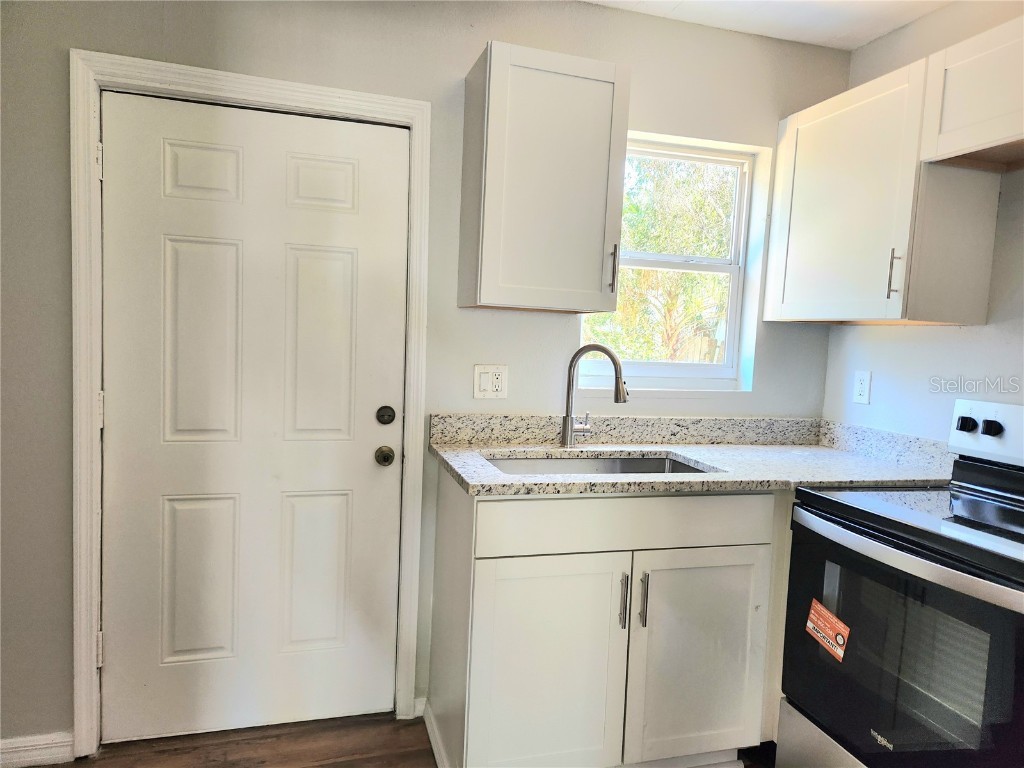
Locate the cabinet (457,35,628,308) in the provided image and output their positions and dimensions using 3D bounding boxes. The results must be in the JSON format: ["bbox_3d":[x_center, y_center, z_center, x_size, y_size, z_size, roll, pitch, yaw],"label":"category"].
[{"bbox_3d":[0.094,-0.626,2.217,0.452,0.764,0.325,1,4,-16],"label":"cabinet"}]

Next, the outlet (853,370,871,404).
[{"bbox_3d":[1.330,0.013,2.586,0.011,0.121,0.073,1,4,-16],"label":"outlet"}]

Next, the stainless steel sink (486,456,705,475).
[{"bbox_3d":[0.266,0.374,2.171,0.730,0.210,0.420,1,4,-16],"label":"stainless steel sink"}]

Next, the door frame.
[{"bbox_3d":[-0.818,0.107,2.214,1.046,2.118,0.095,1,4,-16],"label":"door frame"}]

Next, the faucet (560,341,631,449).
[{"bbox_3d":[0.303,0.047,2.357,0.260,0.370,0.095,6,5,41],"label":"faucet"}]

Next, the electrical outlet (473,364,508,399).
[{"bbox_3d":[-0.072,-0.007,2.386,0.119,0.117,0.011,1,4,-16],"label":"electrical outlet"}]

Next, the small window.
[{"bbox_3d":[0.589,-0.457,2.664,0.746,0.940,0.090,1,4,-16],"label":"small window"}]

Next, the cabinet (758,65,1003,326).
[{"bbox_3d":[1.243,-0.592,2.363,0.327,0.755,0.676,1,4,-16],"label":"cabinet"}]

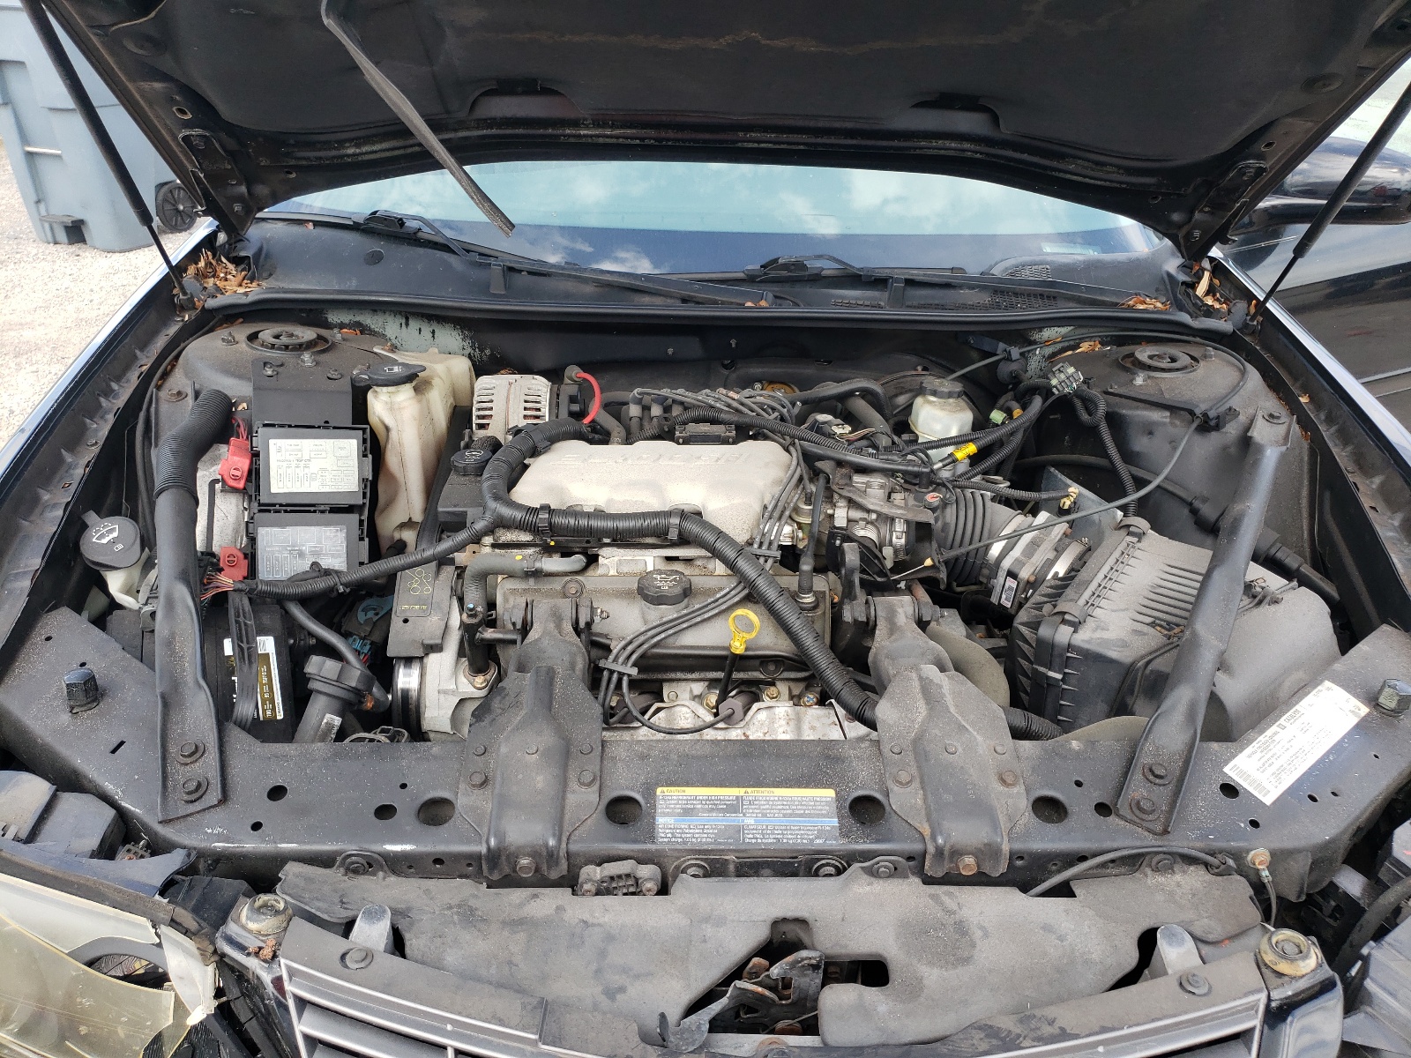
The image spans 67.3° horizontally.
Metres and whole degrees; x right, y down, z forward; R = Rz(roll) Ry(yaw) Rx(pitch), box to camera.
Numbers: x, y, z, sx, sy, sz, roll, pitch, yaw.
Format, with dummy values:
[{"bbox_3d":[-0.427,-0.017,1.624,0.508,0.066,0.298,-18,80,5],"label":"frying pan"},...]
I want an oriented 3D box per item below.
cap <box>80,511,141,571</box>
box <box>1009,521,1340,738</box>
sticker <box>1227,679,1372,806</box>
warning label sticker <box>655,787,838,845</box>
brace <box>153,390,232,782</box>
[{"bbox_3d":[-0.655,0.016,1.164,0.076,0.024,0.066,35,48,22],"label":"cap"},{"bbox_3d":[0.548,0.160,1.256,0.310,0.210,0.287,20,34,29],"label":"box"},{"bbox_3d":[0.576,0.204,1.028,0.188,0.003,0.048,-25,49,-29],"label":"sticker"},{"bbox_3d":[0.037,0.253,0.935,0.161,0.003,0.056,1,41,-3],"label":"warning label sticker"},{"bbox_3d":[-0.534,0.036,1.085,0.052,0.050,0.590,-9,48,-20],"label":"brace"}]

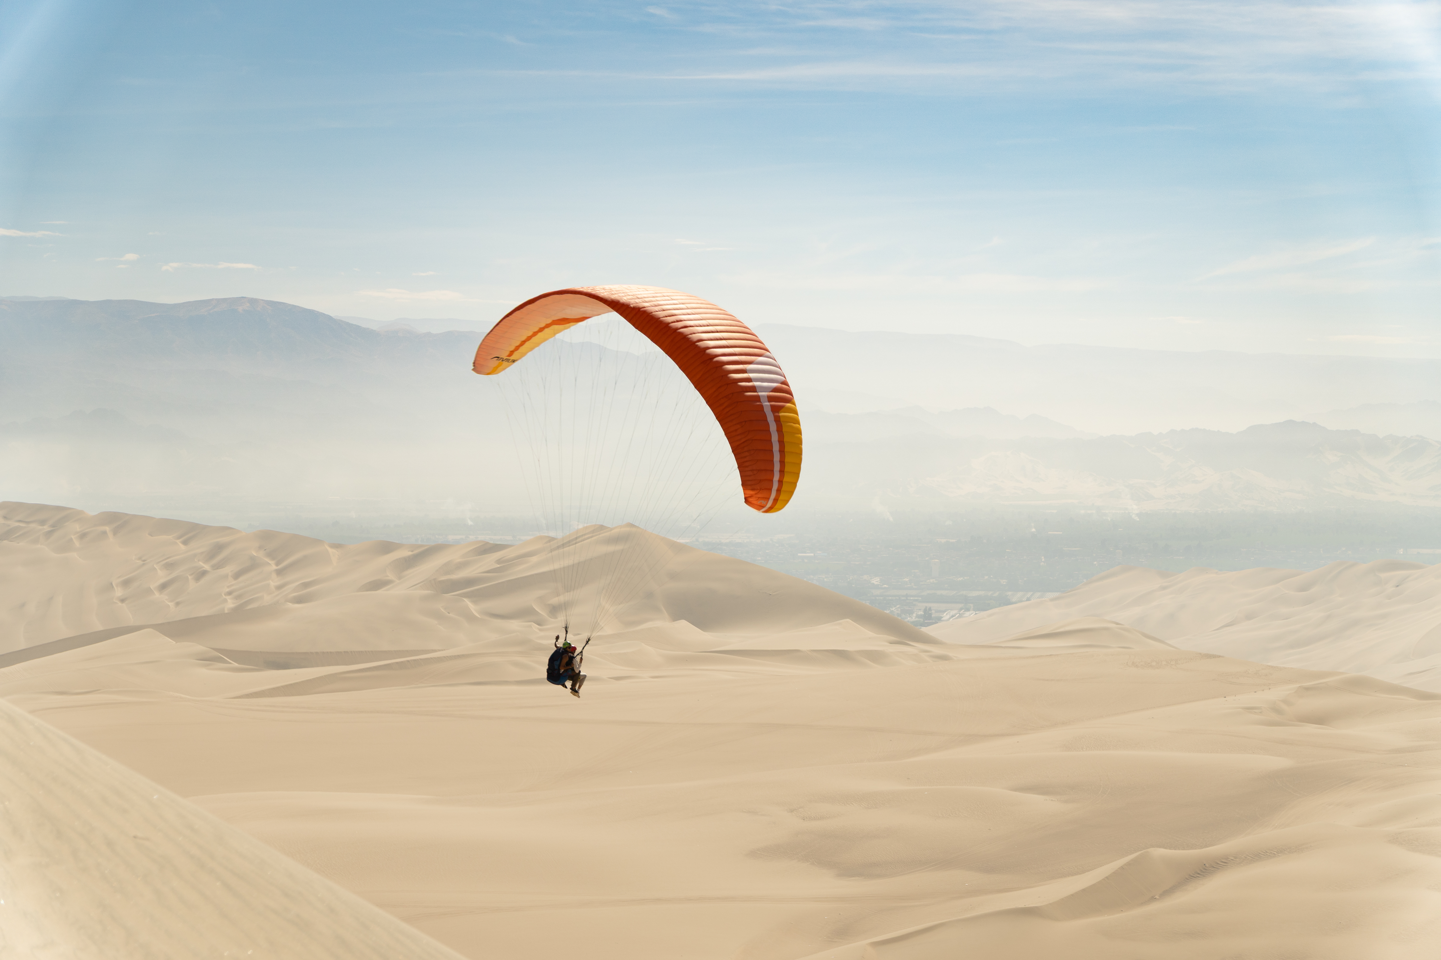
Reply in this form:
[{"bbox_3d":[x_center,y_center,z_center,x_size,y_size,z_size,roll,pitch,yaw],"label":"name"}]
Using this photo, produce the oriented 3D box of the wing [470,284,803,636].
[{"bbox_3d":[-2.380,-0.400,76.000,3.400,9.300,12.000,-3,20,-41],"label":"wing"}]

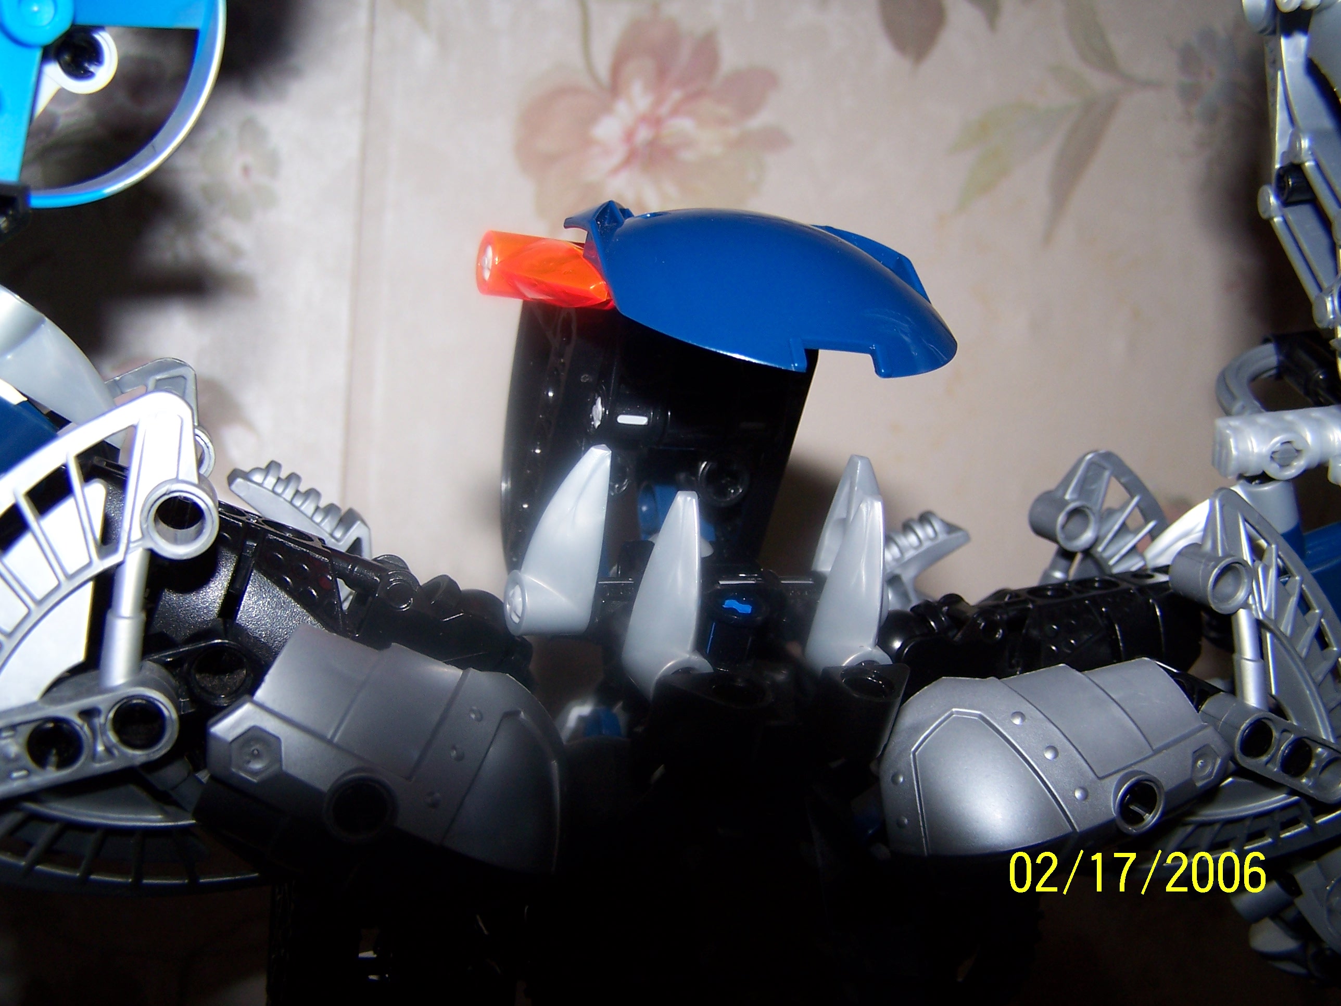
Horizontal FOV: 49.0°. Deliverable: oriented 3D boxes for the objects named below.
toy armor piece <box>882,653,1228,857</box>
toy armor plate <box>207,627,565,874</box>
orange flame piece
[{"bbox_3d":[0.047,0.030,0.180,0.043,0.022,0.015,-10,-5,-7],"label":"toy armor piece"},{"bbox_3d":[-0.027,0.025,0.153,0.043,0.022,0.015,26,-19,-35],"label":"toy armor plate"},{"bbox_3d":[-0.015,-0.026,0.168,0.008,0.008,0.022,5,13,-27],"label":"orange flame piece"}]

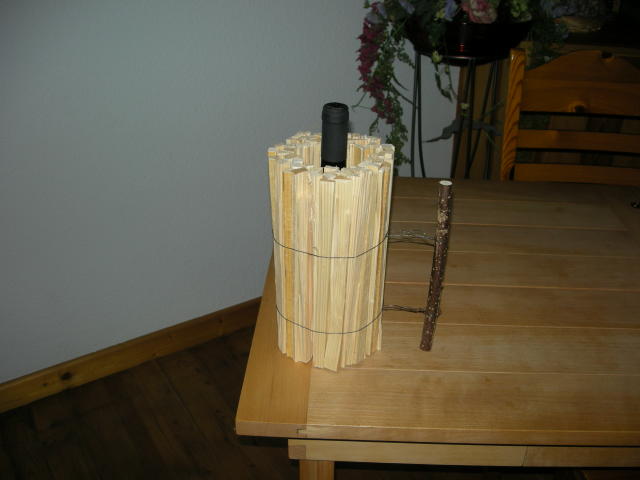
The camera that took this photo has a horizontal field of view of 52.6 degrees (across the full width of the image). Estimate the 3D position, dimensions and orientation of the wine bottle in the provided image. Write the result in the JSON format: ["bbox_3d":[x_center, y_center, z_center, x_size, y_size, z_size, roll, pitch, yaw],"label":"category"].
[{"bbox_3d":[0.015,-0.014,0.794,0.075,0.310,0.075,2,29,2],"label":"wine bottle"}]

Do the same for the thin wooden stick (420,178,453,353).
[{"bbox_3d":[0.139,0.038,0.777,0.015,0.233,0.015,2,29,2],"label":"thin wooden stick"}]

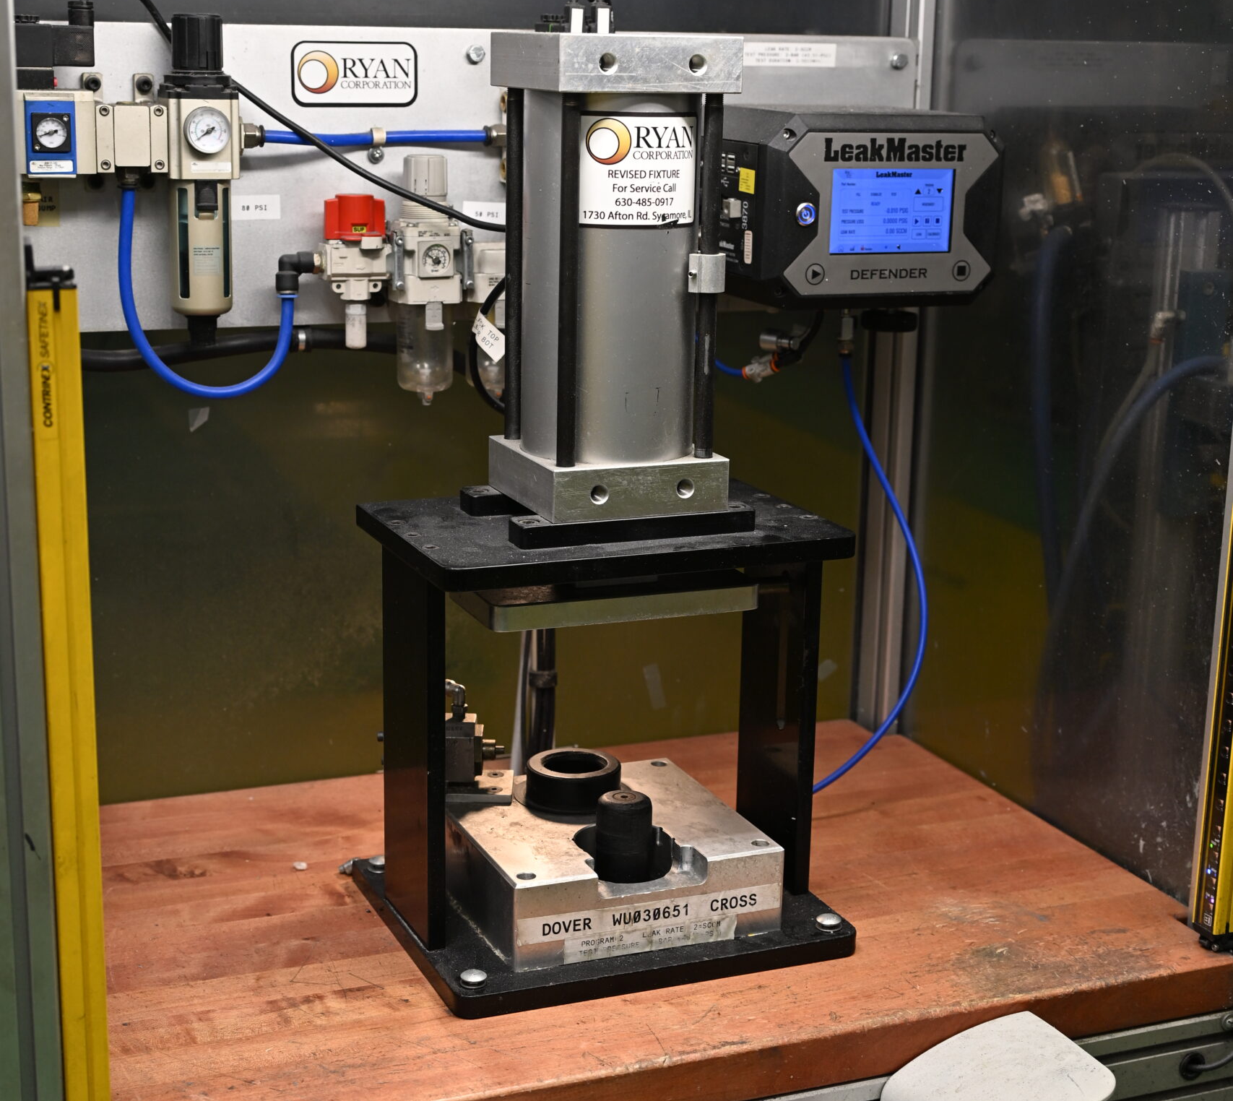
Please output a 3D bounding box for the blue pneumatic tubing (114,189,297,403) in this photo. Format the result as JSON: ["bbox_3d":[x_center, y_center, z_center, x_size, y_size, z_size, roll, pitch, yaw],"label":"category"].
[{"bbox_3d":[-0.322,-0.202,1.655,0.139,0.161,0.030,-4,14,-19],"label":"blue pneumatic tubing"}]

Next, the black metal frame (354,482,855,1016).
[{"bbox_3d":[-0.013,0.128,1.548,0.302,0.309,0.238,-5,14,-21],"label":"black metal frame"}]

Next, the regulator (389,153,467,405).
[{"bbox_3d":[-0.153,-0.218,1.711,0.054,0.200,0.066,-4,14,-19],"label":"regulator"}]

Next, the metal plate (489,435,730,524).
[{"bbox_3d":[-0.007,-0.055,1.493,0.130,0.036,0.135,-5,14,-21],"label":"metal plate"}]

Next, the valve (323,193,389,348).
[{"bbox_3d":[-0.209,-0.223,1.693,0.052,0.120,0.053,-4,14,-19],"label":"valve"}]

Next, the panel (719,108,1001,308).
[{"bbox_3d":[0.188,-0.281,1.714,0.200,0.148,0.150,-4,14,-17],"label":"panel"}]

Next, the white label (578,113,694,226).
[{"bbox_3d":[0.017,-0.253,1.400,0.085,0.075,0.019,-6,15,-25],"label":"white label"}]

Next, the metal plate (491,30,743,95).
[{"bbox_3d":[-0.002,-0.330,1.428,0.130,0.036,0.135,-5,14,-21],"label":"metal plate"}]

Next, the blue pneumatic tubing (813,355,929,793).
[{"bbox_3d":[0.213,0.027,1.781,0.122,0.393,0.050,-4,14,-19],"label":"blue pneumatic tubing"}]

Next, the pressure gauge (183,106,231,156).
[{"bbox_3d":[-0.308,-0.317,1.589,0.038,0.038,0.026,-4,14,-19],"label":"pressure gauge"}]

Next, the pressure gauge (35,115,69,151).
[{"bbox_3d":[-0.418,-0.309,1.559,0.029,0.029,0.014,-4,14,-19],"label":"pressure gauge"}]

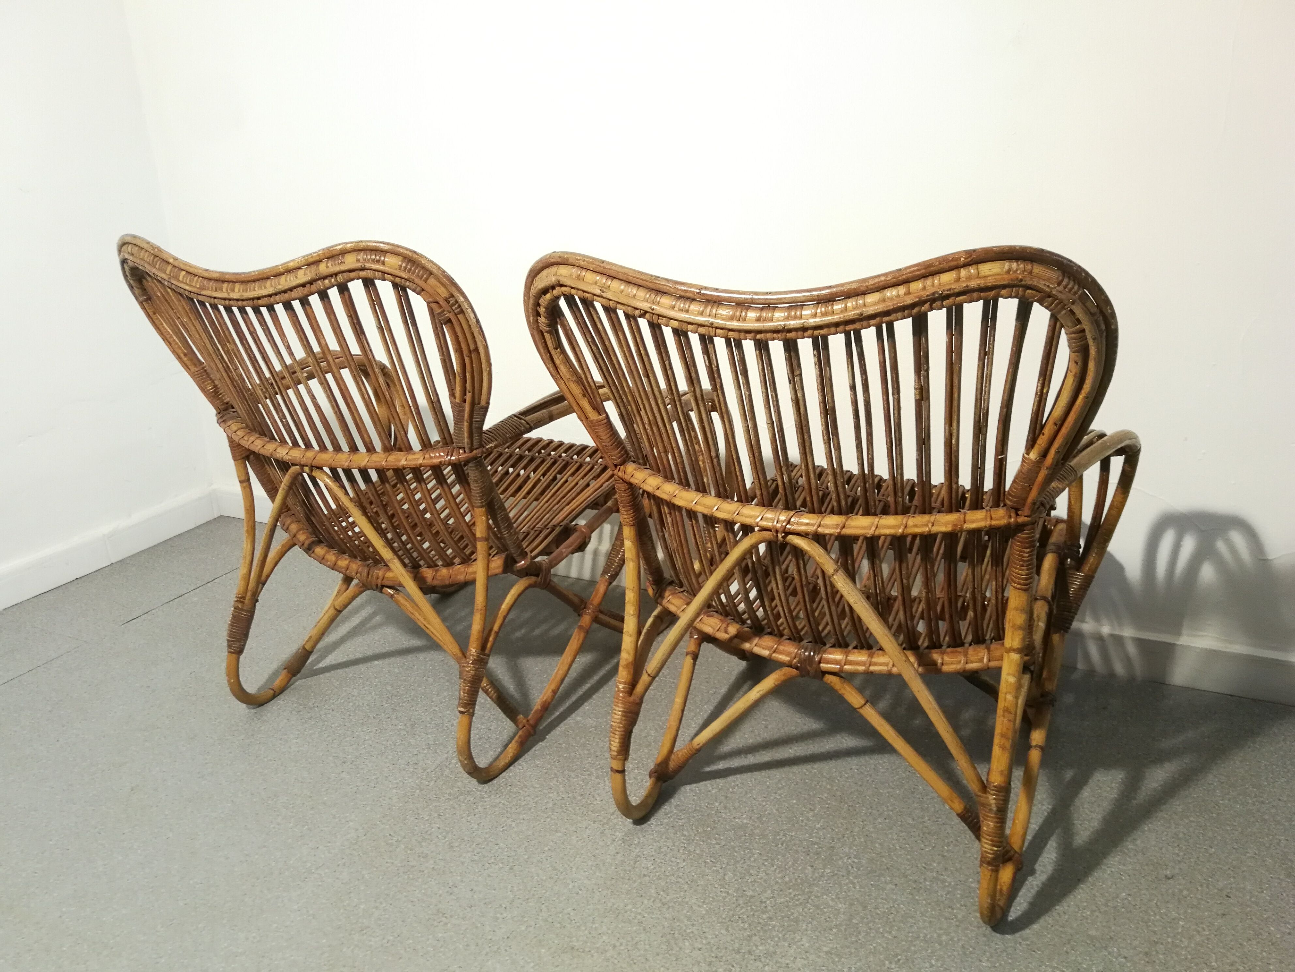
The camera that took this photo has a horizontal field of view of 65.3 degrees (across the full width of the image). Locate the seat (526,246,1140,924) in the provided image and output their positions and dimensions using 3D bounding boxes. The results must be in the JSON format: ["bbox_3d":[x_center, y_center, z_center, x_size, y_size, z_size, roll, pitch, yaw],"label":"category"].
[{"bbox_3d":[0.291,0.045,1.407,0.683,0.820,0.725,8,22,26],"label":"seat"}]

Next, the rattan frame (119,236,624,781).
[{"bbox_3d":[-0.364,-0.047,1.733,0.683,0.820,0.725,8,22,26],"label":"rattan frame"}]

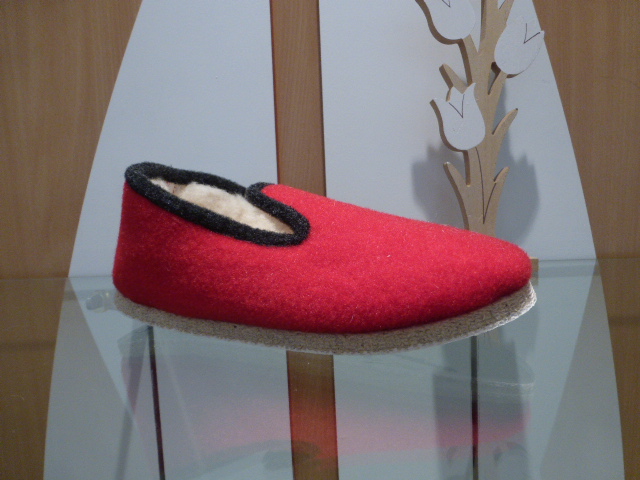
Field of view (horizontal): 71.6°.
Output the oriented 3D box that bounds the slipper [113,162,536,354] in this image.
[{"bbox_3d":[-0.017,-0.001,0.269,0.265,0.105,0.094,-1,6,19],"label":"slipper"}]

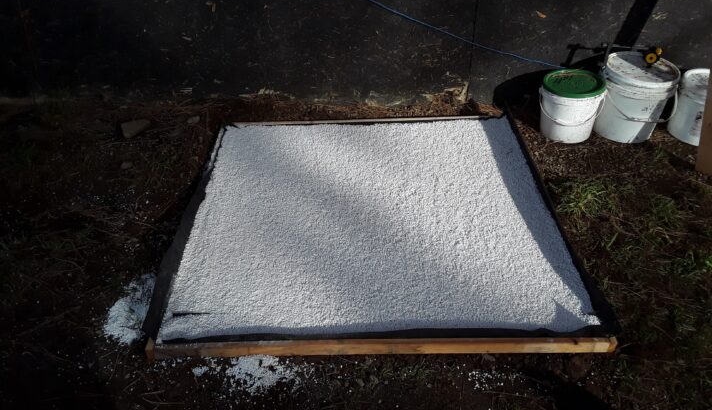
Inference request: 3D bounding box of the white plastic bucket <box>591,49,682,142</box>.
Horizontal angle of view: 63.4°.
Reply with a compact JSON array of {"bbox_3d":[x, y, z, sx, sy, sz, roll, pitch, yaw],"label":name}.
[{"bbox_3d":[1.219,-0.467,2.536,0.302,0.308,0.298,0,38,0],"label":"white plastic bucket"}]

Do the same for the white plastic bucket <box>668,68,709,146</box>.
[{"bbox_3d":[1.533,-0.421,2.521,0.268,0.255,0.265,0,38,0],"label":"white plastic bucket"}]

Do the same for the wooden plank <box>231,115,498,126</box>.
[{"bbox_3d":[0.048,-0.367,2.663,1.270,0.050,0.025,-1,38,-1],"label":"wooden plank"}]

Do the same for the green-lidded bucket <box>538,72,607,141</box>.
[{"bbox_3d":[0.952,-0.434,2.561,0.270,0.232,0.265,0,38,0],"label":"green-lidded bucket"}]

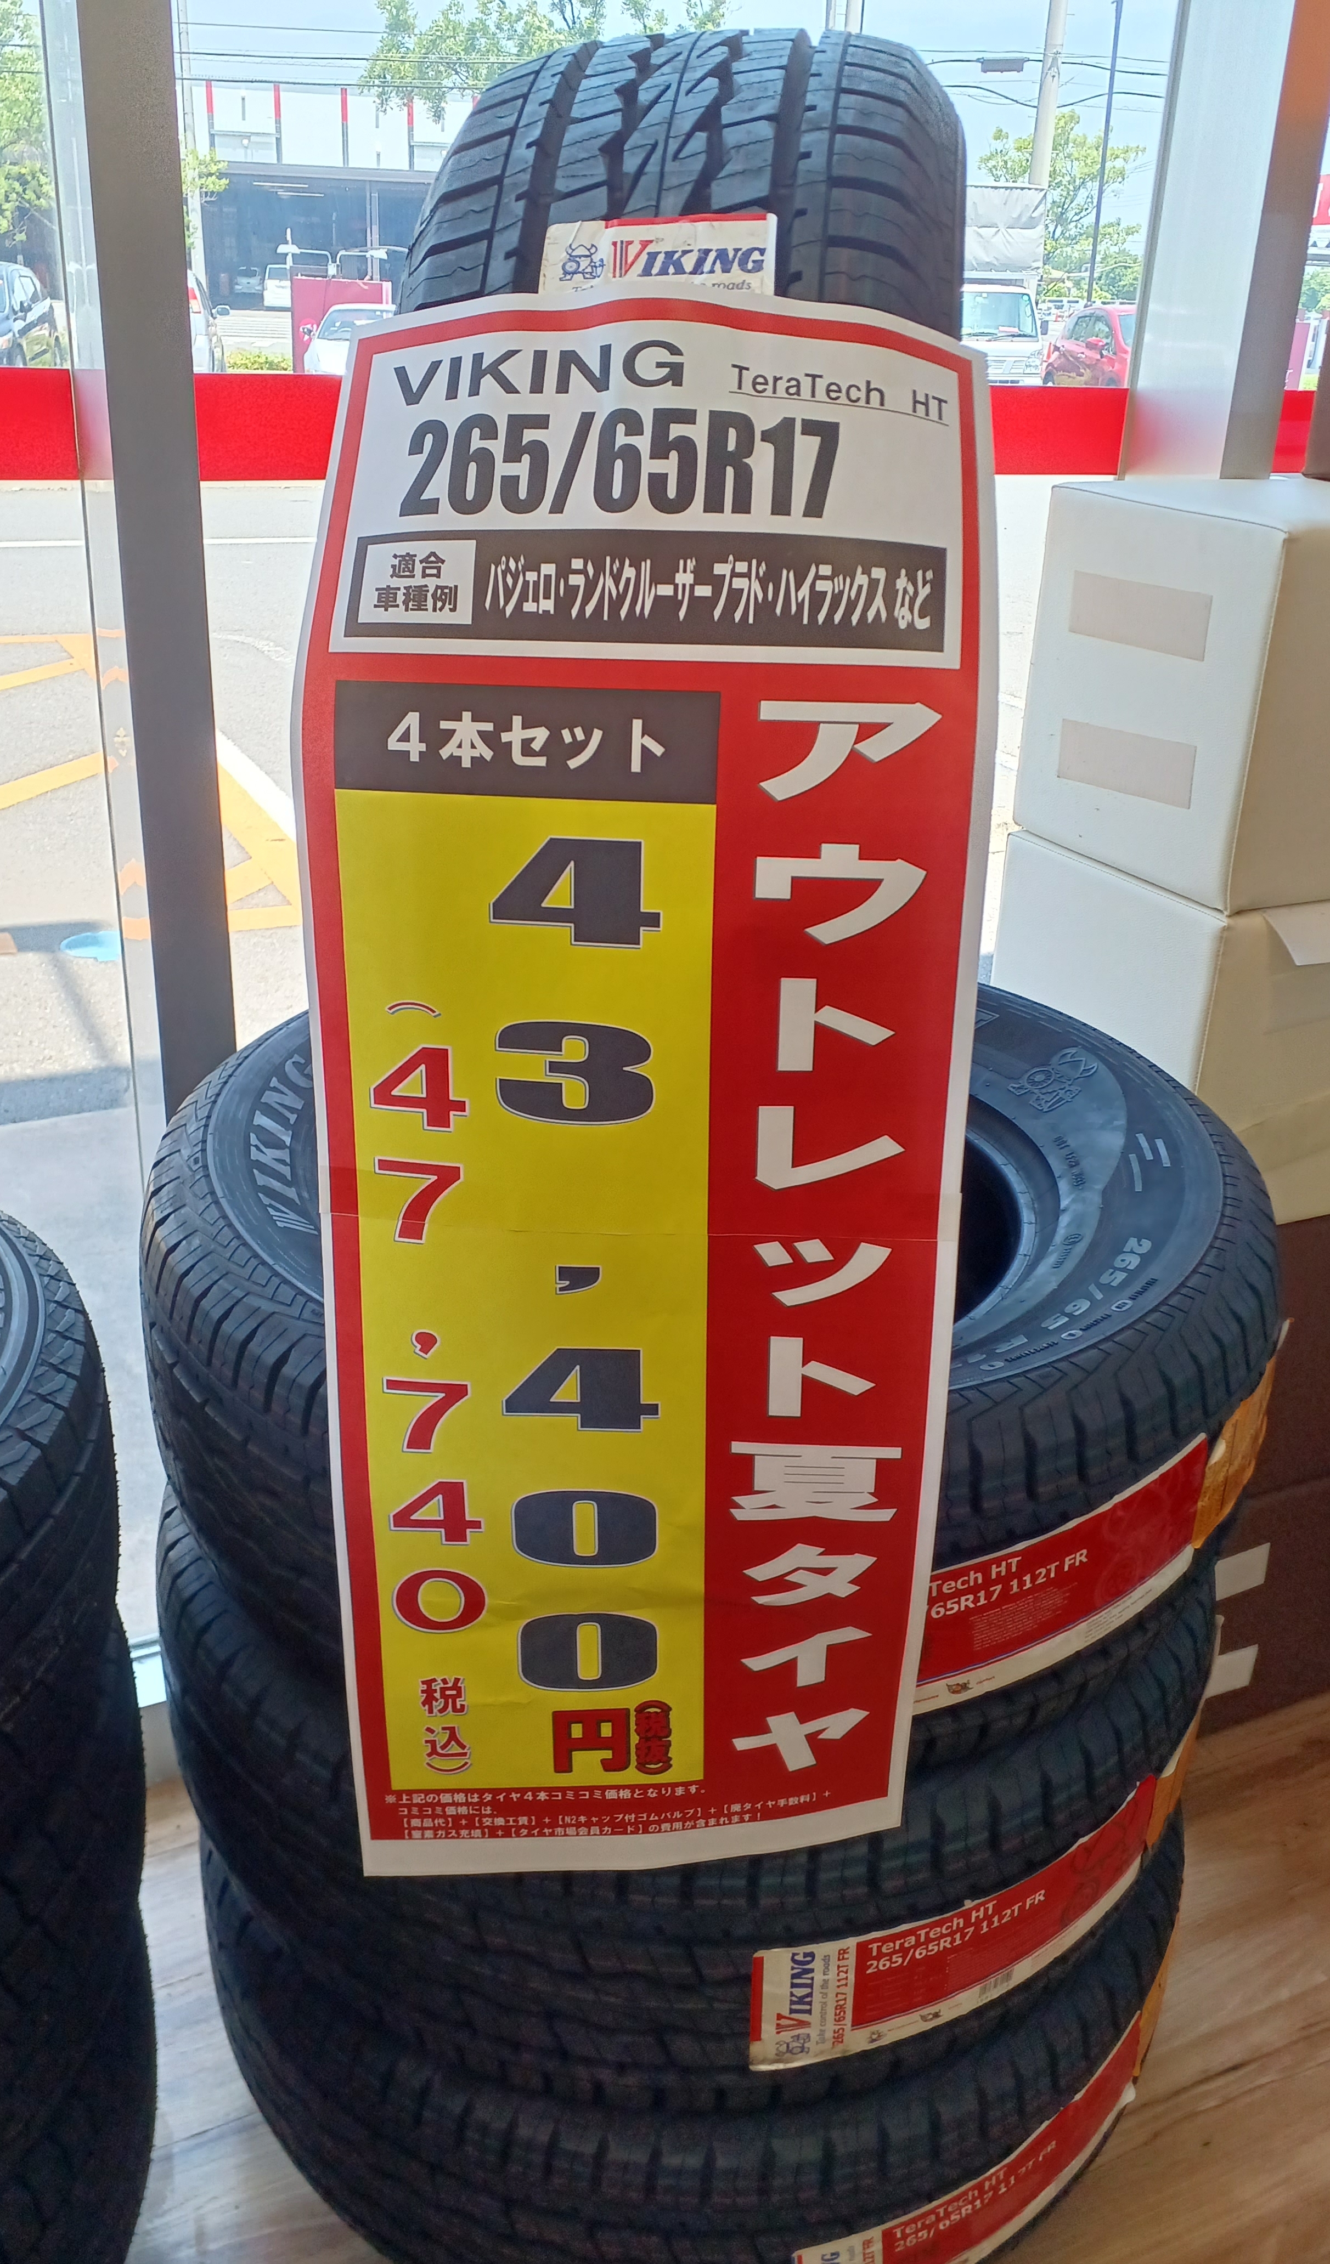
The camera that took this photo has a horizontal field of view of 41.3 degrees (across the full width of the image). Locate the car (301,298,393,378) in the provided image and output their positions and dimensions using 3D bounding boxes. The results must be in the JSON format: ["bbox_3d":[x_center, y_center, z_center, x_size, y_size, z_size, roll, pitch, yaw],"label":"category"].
[{"bbox_3d":[-3.225,-8.796,20.232,1.740,1.300,4.400,-2,26,-8],"label":"car"}]

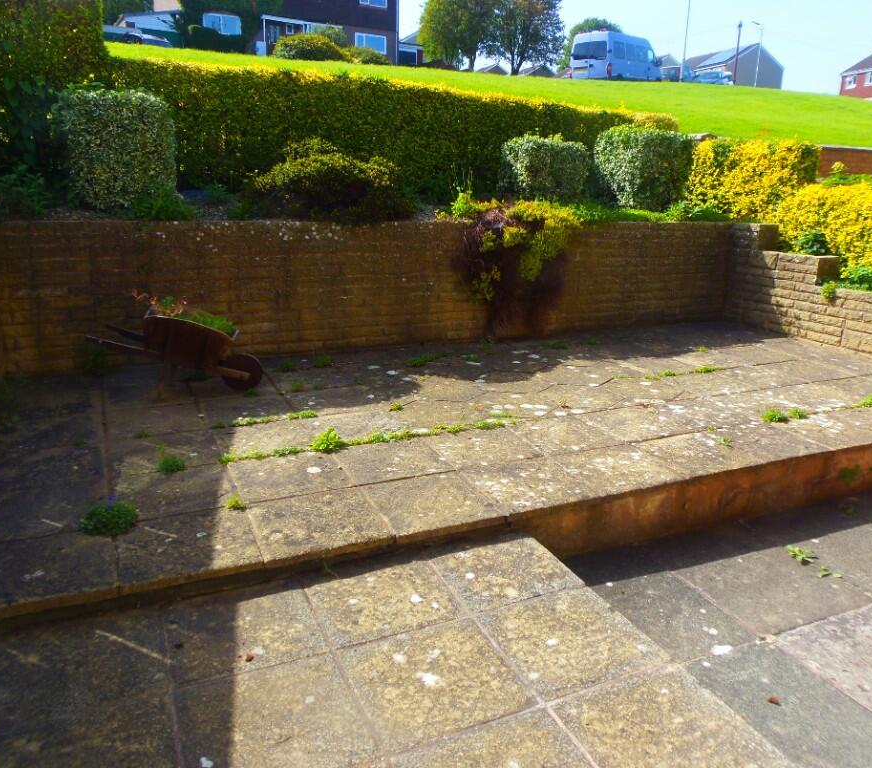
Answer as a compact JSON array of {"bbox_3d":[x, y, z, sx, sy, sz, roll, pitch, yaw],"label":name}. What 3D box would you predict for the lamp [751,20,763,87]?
[{"bbox_3d":[32.552,-33.465,72.000,1.050,6.300,0.250,-1,14,-6],"label":"lamp"}]

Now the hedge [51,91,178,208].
[{"bbox_3d":[-2.505,-1.823,5.579,0.798,0.840,0.750,-6,17,-23],"label":"hedge"}]

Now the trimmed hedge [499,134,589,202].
[{"bbox_3d":[1.155,-2.341,7.804,0.738,0.670,0.650,-6,17,-23],"label":"trimmed hedge"}]

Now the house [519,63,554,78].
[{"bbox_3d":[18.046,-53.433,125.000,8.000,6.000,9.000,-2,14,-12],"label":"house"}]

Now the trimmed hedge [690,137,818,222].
[{"bbox_3d":[3.535,-2.248,8.000,1.150,0.900,1.000,-5,15,-22],"label":"trimmed hedge"}]

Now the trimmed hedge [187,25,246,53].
[{"bbox_3d":[-11.439,-17.953,37.000,2.900,1.400,1.400,-7,16,-29],"label":"trimmed hedge"}]

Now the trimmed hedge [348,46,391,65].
[{"bbox_3d":[-3.700,-18.248,39.500,2.250,0.900,1.500,-8,17,-29],"label":"trimmed hedge"}]

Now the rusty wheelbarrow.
[{"bbox_3d":[-1.508,-0.197,4.208,0.940,0.530,0.480,-3,16,-16],"label":"rusty wheelbarrow"}]

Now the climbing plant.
[{"bbox_3d":[0.669,-1.064,6.200,1.005,1.176,0.500,-5,15,-22],"label":"climbing plant"}]

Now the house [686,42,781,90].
[{"bbox_3d":[31.020,-31.986,74.445,8.400,5.700,5.600,-7,17,-26],"label":"house"}]

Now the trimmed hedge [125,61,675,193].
[{"bbox_3d":[-0.177,-2.667,7.894,6.373,1.110,0.750,-6,17,-23],"label":"trimmed hedge"}]

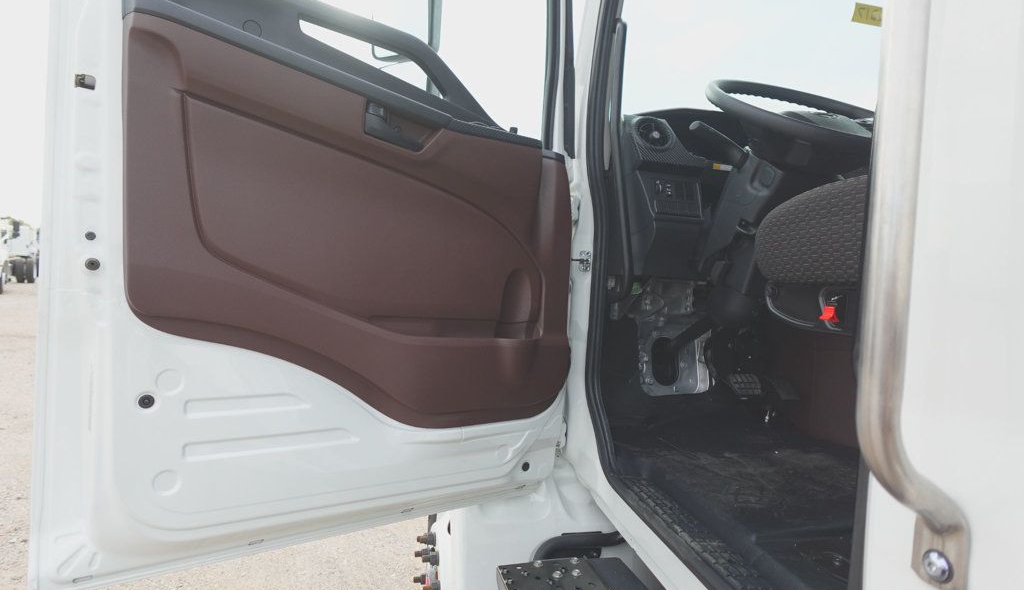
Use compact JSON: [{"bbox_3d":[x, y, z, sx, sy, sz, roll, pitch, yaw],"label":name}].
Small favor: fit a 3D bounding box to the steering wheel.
[{"bbox_3d":[0.656,-0.381,1.280,0.450,0.090,0.450,4,33,-12],"label":"steering wheel"}]

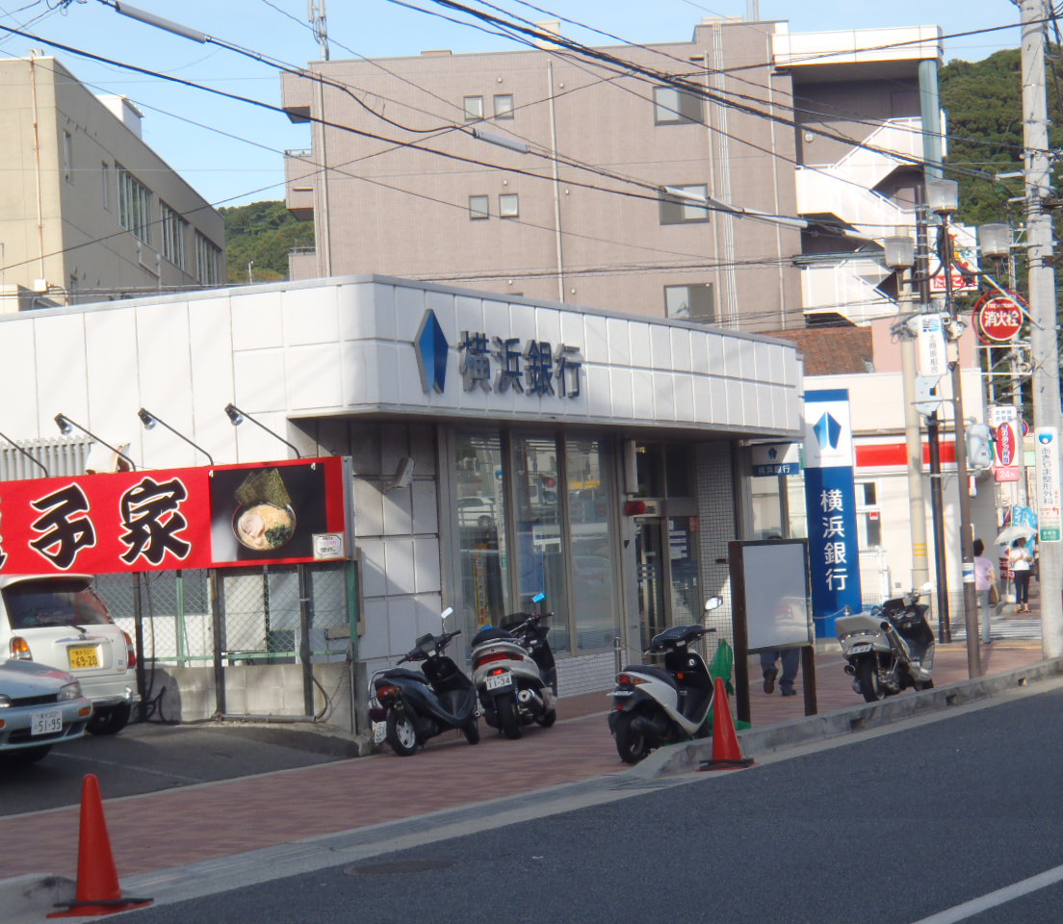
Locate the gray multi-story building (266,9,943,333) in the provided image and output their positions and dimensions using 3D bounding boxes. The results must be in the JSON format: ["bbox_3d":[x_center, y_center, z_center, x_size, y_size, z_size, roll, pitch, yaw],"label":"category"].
[{"bbox_3d":[2.817,-4.206,74.965,19.410,16.679,14.000,-3,-2,1],"label":"gray multi-story building"}]

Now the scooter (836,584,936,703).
[{"bbox_3d":[3.587,1.809,23.014,0.680,1.110,2.100,-4,-2,29],"label":"scooter"}]

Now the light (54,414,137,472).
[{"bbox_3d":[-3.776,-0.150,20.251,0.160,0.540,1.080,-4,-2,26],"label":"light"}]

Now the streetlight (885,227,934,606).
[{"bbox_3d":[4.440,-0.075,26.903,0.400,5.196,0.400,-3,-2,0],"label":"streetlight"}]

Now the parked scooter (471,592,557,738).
[{"bbox_3d":[-0.097,1.840,21.047,0.720,1.240,2.000,-3,-2,13],"label":"parked scooter"}]

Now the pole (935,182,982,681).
[{"bbox_3d":[4.947,-0.298,26.593,0.220,5.555,0.220,-4,-2,27],"label":"pole"}]

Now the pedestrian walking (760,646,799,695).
[{"bbox_3d":[2.629,1.609,24.376,0.520,1.690,0.500,-4,-2,26],"label":"pedestrian walking"}]

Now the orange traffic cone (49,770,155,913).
[{"bbox_3d":[-2.252,1.975,12.013,0.390,0.700,0.390,-4,-2,30],"label":"orange traffic cone"}]

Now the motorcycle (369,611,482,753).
[{"bbox_3d":[-0.908,1.907,20.105,0.630,1.170,1.720,-4,-2,28],"label":"motorcycle"}]

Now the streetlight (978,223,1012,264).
[{"bbox_3d":[4.968,-2.337,24.800,0.340,0.430,0.340,-3,-2,0],"label":"streetlight"}]

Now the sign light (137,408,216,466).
[{"bbox_3d":[-3.169,-0.219,20.727,0.130,0.510,1.136,-4,-2,26],"label":"sign light"}]

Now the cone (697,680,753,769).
[{"bbox_3d":[1.524,2.064,18.313,0.380,0.700,0.380,-4,-2,20],"label":"cone"}]

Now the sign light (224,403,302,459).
[{"bbox_3d":[-2.342,-0.262,20.290,0.130,0.484,1.195,-4,-2,26],"label":"sign light"}]

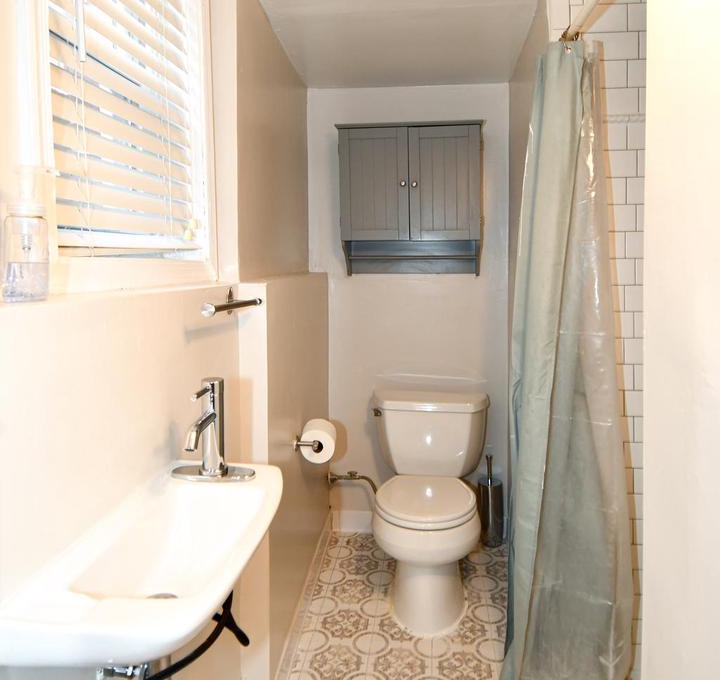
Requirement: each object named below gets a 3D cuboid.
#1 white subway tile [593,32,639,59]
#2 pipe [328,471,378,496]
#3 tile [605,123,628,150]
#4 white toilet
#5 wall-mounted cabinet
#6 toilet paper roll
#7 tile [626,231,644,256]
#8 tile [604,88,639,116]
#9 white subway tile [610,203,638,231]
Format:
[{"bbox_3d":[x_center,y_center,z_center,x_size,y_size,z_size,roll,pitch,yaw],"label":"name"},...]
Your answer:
[{"bbox_3d":[0.708,-0.827,1.530,0.153,0.073,0.010,0,5,6],"label":"white subway tile"},{"bbox_3d":[-0.028,0.649,2.459,0.234,0.112,0.070,0,5,6],"label":"pipe"},{"bbox_3d":[0.687,-0.581,1.552,0.153,0.076,0.010,0,5,6],"label":"tile"},{"bbox_3d":[0.274,0.605,2.104,0.490,0.700,0.730,0,5,6],"label":"white toilet"},{"bbox_3d":[0.214,-0.583,2.317,0.592,0.618,0.200,0,5,6],"label":"wall-mounted cabinet"},{"bbox_3d":[-0.134,0.336,1.771,0.108,0.110,0.105,0,5,6],"label":"toilet paper roll"},{"bbox_3d":[0.848,-0.276,1.560,0.153,0.076,0.010,0,5,6],"label":"tile"},{"bbox_3d":[0.714,-0.673,1.542,0.153,0.075,0.010,0,5,6],"label":"tile"},{"bbox_3d":[0.720,-0.351,1.567,0.153,0.077,0.010,0,5,6],"label":"white subway tile"}]

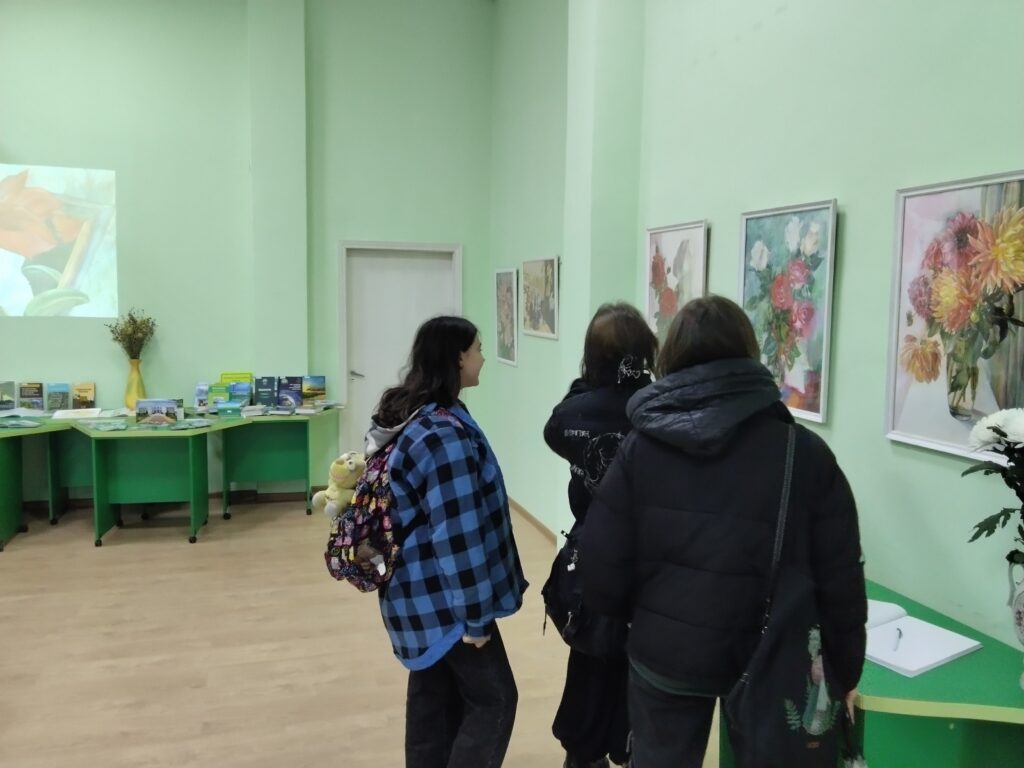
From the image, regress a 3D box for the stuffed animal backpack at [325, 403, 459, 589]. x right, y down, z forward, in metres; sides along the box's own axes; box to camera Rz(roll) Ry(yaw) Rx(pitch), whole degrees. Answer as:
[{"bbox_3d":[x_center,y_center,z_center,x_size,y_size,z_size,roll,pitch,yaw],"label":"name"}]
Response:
[{"bbox_3d":[-0.385,0.338,2.220,0.250,0.480,0.310,-3,7,-35],"label":"stuffed animal backpack"}]

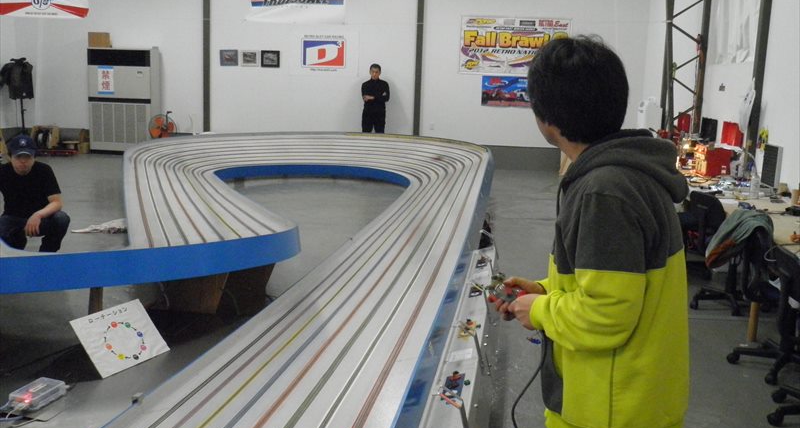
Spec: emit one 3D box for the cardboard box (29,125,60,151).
[{"bbox_3d":[-6.421,-1.376,14.235,0.500,0.420,0.400,1,10,-5],"label":"cardboard box"}]

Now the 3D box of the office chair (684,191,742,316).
[{"bbox_3d":[2.281,0.234,5.412,0.560,0.830,0.540,-3,11,-29],"label":"office chair"}]

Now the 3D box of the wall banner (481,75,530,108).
[{"bbox_3d":[1.908,-2.127,13.681,0.980,0.503,0.020,3,10,9],"label":"wall banner"}]

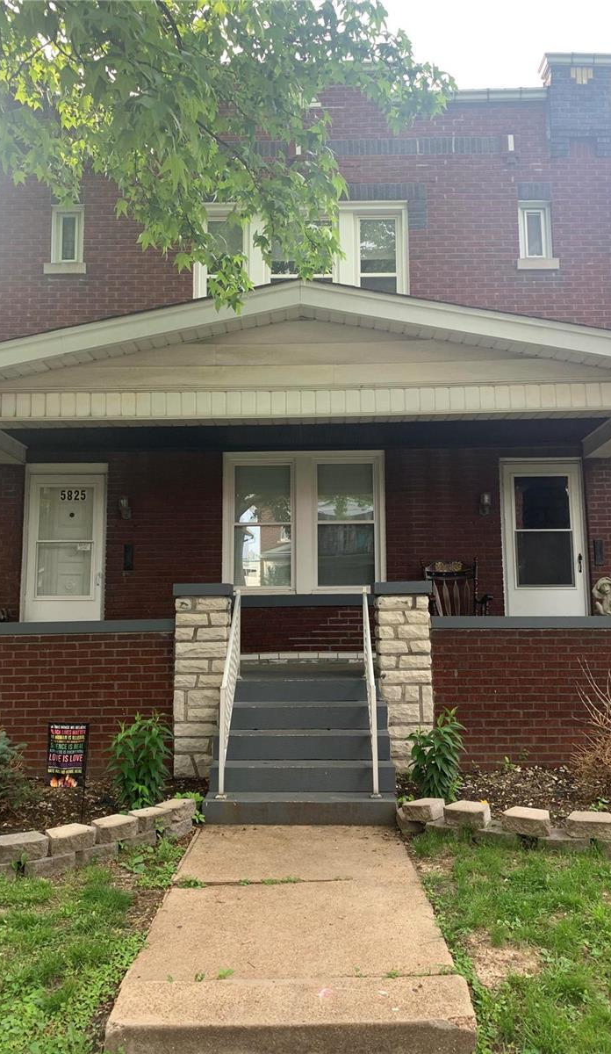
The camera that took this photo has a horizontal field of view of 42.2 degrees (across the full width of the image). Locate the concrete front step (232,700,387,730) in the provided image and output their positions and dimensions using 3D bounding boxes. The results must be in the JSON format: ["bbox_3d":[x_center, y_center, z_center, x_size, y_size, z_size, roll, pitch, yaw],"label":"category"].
[{"bbox_3d":[-0.017,1.529,6.405,1.344,0.181,0.312,0,-7,1],"label":"concrete front step"}]

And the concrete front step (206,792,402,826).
[{"bbox_3d":[-0.034,1.892,5.340,1.272,0.141,0.320,-1,-7,2],"label":"concrete front step"}]

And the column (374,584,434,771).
[{"bbox_3d":[0.826,1.250,6.690,0.472,1.521,0.470,-1,-7,2],"label":"column"}]

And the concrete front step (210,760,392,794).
[{"bbox_3d":[-0.025,1.805,5.747,1.337,0.175,0.296,0,-7,1],"label":"concrete front step"}]

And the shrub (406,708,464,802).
[{"bbox_3d":[0.960,1.633,5.787,0.440,0.615,0.400,-1,-7,2],"label":"shrub"}]

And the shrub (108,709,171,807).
[{"bbox_3d":[-1.201,1.657,5.767,0.460,0.610,0.420,-1,-7,2],"label":"shrub"}]

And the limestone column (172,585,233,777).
[{"bbox_3d":[-0.867,1.284,6.753,0.475,1.580,0.420,0,-7,1],"label":"limestone column"}]

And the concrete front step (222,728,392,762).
[{"bbox_3d":[-0.022,1.646,5.985,1.305,0.178,0.320,-1,-7,2],"label":"concrete front step"}]

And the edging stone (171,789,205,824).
[{"bbox_3d":[-0.873,1.885,5.225,0.180,0.100,0.290,-3,-7,23],"label":"edging stone"}]

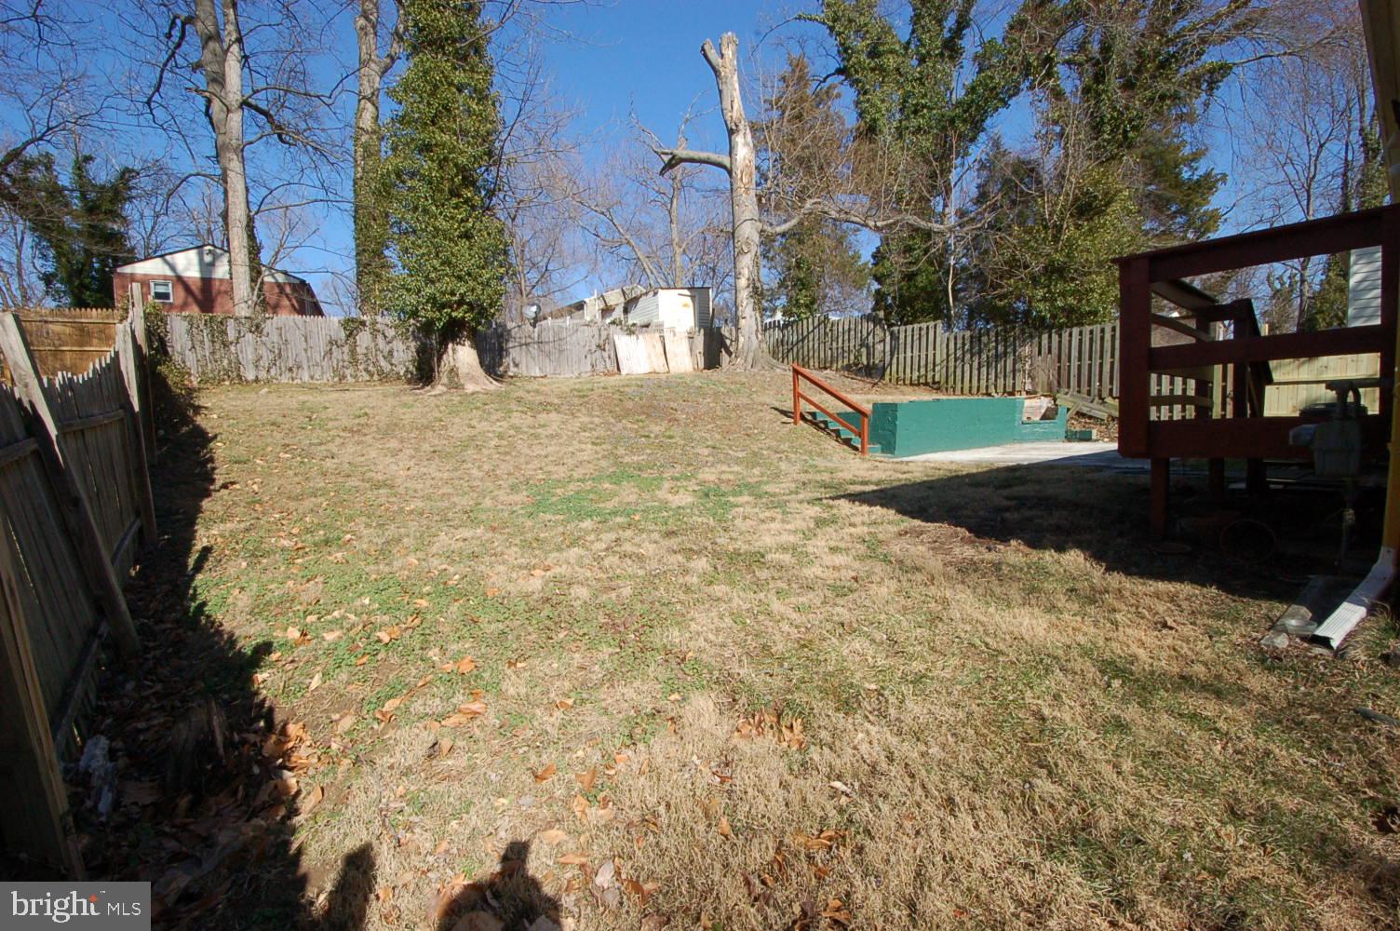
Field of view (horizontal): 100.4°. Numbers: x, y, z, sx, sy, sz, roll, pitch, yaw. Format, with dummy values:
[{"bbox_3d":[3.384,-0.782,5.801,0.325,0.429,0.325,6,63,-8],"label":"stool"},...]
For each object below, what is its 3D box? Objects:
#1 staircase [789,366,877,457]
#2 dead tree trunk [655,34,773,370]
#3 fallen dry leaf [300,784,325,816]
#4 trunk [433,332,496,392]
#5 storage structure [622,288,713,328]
[{"bbox_3d":[2.919,-1.215,12.700,0.900,1.950,1.750,-2,3,-41],"label":"staircase"},{"bbox_3d":[0.488,-8.970,20.000,3.700,10.900,1.900,0,2,0],"label":"dead tree trunk"},{"bbox_3d":[-1.295,1.118,1.950,0.075,0.040,0.120,-1,2,-23],"label":"fallen dry leaf"},{"bbox_3d":[-6.586,-2.877,16.400,1.650,1.600,1.500,-1,2,-22],"label":"trunk"},{"bbox_3d":[-1.295,-5.751,24.318,2.500,2.300,2.600,-2,2,-35],"label":"storage structure"}]

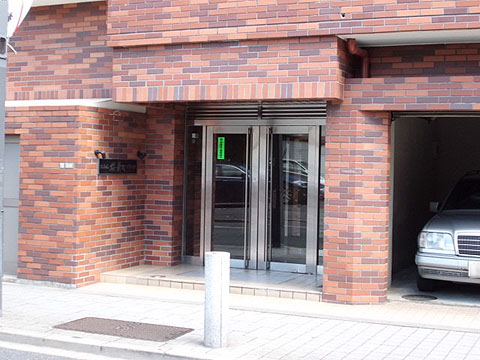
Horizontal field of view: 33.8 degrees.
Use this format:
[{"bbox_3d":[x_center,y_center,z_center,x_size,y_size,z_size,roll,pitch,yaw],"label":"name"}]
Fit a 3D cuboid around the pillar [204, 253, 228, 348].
[{"bbox_3d":[-0.190,0.993,6.589,0.205,0.778,0.205,2,2,24],"label":"pillar"}]

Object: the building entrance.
[{"bbox_3d":[0.197,0.081,10.333,2.110,2.195,0.250,2,2,24],"label":"building entrance"}]

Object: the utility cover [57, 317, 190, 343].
[{"bbox_3d":[-1.051,1.366,7.192,1.144,0.030,0.537,2,2,24],"label":"utility cover"}]

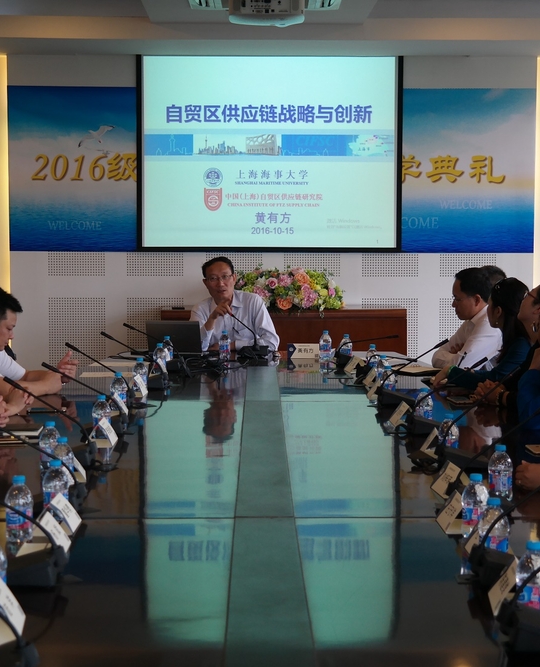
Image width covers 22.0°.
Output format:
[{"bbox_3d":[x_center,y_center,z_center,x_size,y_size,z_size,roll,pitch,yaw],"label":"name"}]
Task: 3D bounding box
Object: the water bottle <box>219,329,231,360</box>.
[{"bbox_3d":[-0.254,0.065,7.880,0.065,0.148,0.065,0,4,0],"label":"water bottle"}]

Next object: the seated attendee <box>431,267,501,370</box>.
[{"bbox_3d":[1.000,0.306,6.795,0.700,1.260,0.520,1,5,8],"label":"seated attendee"}]

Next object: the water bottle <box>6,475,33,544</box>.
[{"bbox_3d":[-0.563,0.390,3.120,0.065,0.148,0.065,0,4,0],"label":"water bottle"}]

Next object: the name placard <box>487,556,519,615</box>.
[{"bbox_3d":[0.470,0.475,2.623,0.098,0.077,0.168,0,4,4],"label":"name placard"}]

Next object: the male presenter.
[{"bbox_3d":[-0.212,0.205,8.300,0.560,1.310,0.720,0,4,7],"label":"male presenter"}]

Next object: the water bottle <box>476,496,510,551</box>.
[{"bbox_3d":[0.449,0.404,2.772,0.063,0.149,0.063,0,4,0],"label":"water bottle"}]

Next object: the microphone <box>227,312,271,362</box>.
[{"bbox_3d":[-0.118,0.008,8.030,0.180,0.245,0.350,-2,4,-23],"label":"microphone"}]

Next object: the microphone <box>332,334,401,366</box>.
[{"bbox_3d":[0.483,0.090,6.930,0.320,0.165,0.120,0,4,0],"label":"microphone"}]

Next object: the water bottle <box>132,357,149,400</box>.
[{"bbox_3d":[-0.552,0.180,5.930,0.066,0.148,0.066,0,4,0],"label":"water bottle"}]

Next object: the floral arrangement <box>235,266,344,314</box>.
[{"bbox_3d":[0.136,-0.319,10.200,0.820,0.360,0.420,0,4,0],"label":"floral arrangement"}]

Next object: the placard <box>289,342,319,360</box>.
[{"bbox_3d":[0.183,0.098,7.405,0.178,0.080,0.080,0,4,0],"label":"placard"}]

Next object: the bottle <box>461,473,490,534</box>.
[{"bbox_3d":[0.483,0.389,3.260,0.066,0.148,0.066,0,4,0],"label":"bottle"}]

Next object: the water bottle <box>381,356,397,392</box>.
[{"bbox_3d":[0.494,0.207,5.762,0.063,0.149,0.063,0,4,0],"label":"water bottle"}]

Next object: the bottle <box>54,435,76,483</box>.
[{"bbox_3d":[-0.553,0.352,3.722,0.063,0.149,0.063,0,4,0],"label":"bottle"}]

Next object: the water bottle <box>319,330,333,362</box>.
[{"bbox_3d":[0.302,0.060,7.450,0.066,0.148,0.066,0,4,0],"label":"water bottle"}]

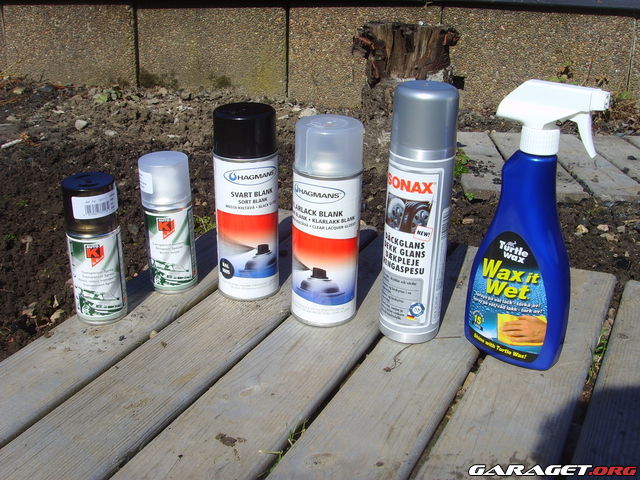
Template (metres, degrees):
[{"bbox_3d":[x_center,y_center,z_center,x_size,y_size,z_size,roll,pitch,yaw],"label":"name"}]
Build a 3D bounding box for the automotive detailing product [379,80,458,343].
[{"bbox_3d":[0.094,-0.024,0.691,0.063,0.247,0.063,1,25,0],"label":"automotive detailing product"}]

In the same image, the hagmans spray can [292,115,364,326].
[{"bbox_3d":[0.006,-0.017,0.726,0.066,0.204,0.066,1,25,0],"label":"hagmans spray can"}]

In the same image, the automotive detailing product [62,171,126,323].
[{"bbox_3d":[-0.227,0.009,0.728,0.053,0.147,0.053,-7,26,-17],"label":"automotive detailing product"}]

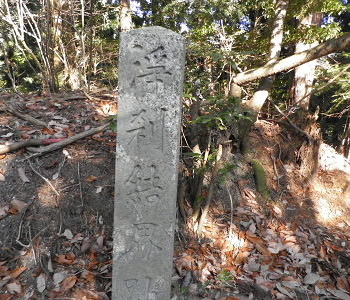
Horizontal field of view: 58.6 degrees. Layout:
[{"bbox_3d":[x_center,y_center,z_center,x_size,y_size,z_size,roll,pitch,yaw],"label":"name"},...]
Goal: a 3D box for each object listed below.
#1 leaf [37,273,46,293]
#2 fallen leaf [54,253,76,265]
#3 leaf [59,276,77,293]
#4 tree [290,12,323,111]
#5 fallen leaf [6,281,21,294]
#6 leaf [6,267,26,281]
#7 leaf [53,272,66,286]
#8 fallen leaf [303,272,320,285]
[{"bbox_3d":[-0.717,0.715,1.679,0.045,0.015,0.103,-8,46,-9],"label":"leaf"},{"bbox_3d":[-0.534,0.531,1.522,0.095,0.020,0.054,-3,41,-5],"label":"fallen leaf"},{"bbox_3d":[-0.481,0.611,1.415,0.048,0.015,0.092,25,43,27],"label":"leaf"},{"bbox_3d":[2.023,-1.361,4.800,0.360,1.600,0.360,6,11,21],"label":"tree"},{"bbox_3d":[-0.729,0.624,1.415,0.074,0.015,0.048,10,38,10],"label":"fallen leaf"},{"bbox_3d":[-0.736,0.586,1.480,0.038,0.015,0.083,25,43,27],"label":"leaf"},{"bbox_3d":[-0.628,0.705,1.700,0.058,0.015,0.077,24,50,21],"label":"leaf"},{"bbox_3d":[0.640,0.601,1.458,0.098,0.015,0.044,-14,39,-21],"label":"fallen leaf"}]

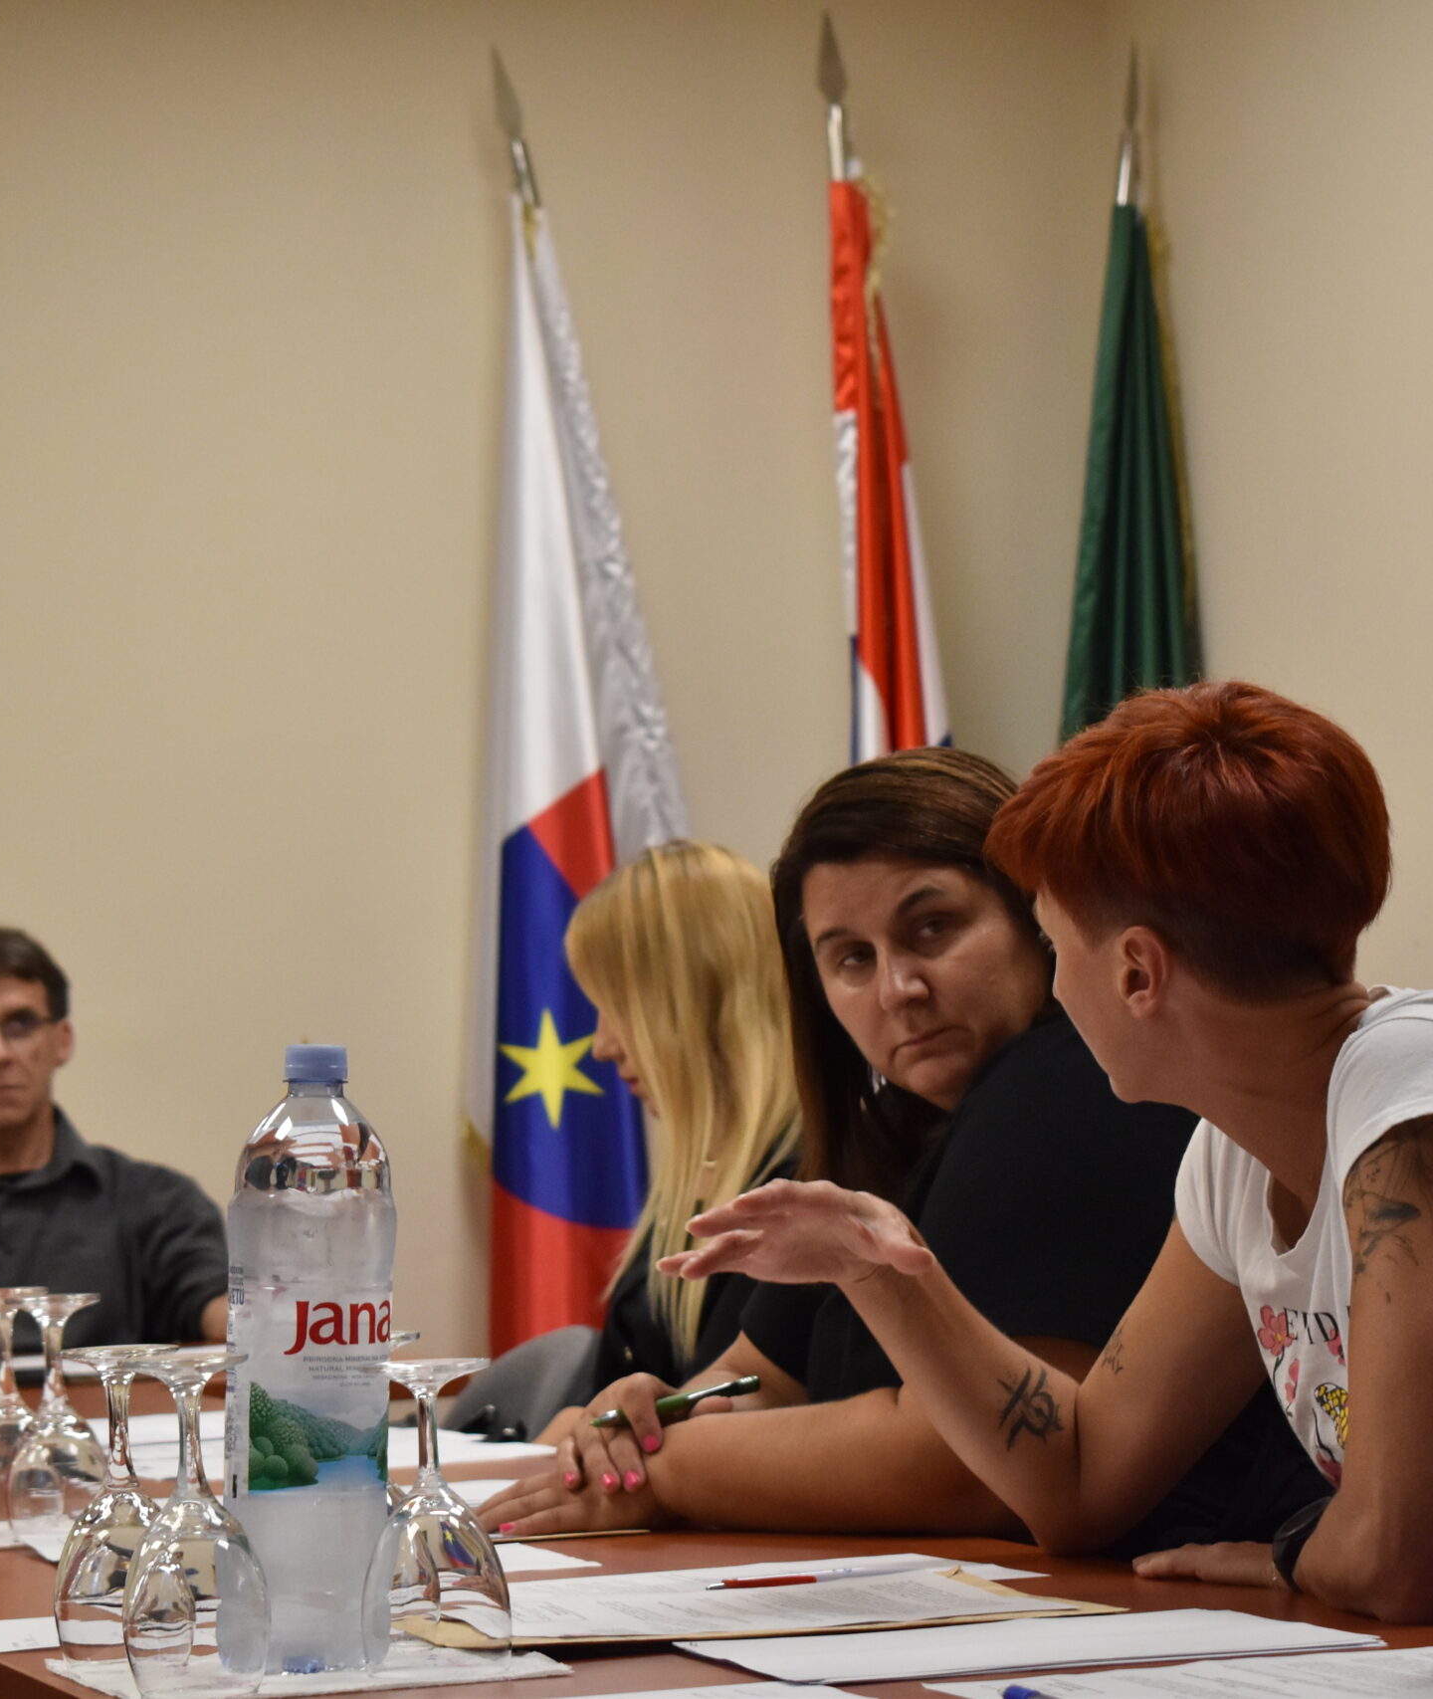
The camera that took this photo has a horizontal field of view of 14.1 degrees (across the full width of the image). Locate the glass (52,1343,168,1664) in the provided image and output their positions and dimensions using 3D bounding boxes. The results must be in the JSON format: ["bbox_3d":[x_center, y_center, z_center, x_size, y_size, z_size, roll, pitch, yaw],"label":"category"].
[{"bbox_3d":[-0.318,0.350,3.107,0.073,0.168,0.073,-1,-3,-18],"label":"glass"}]

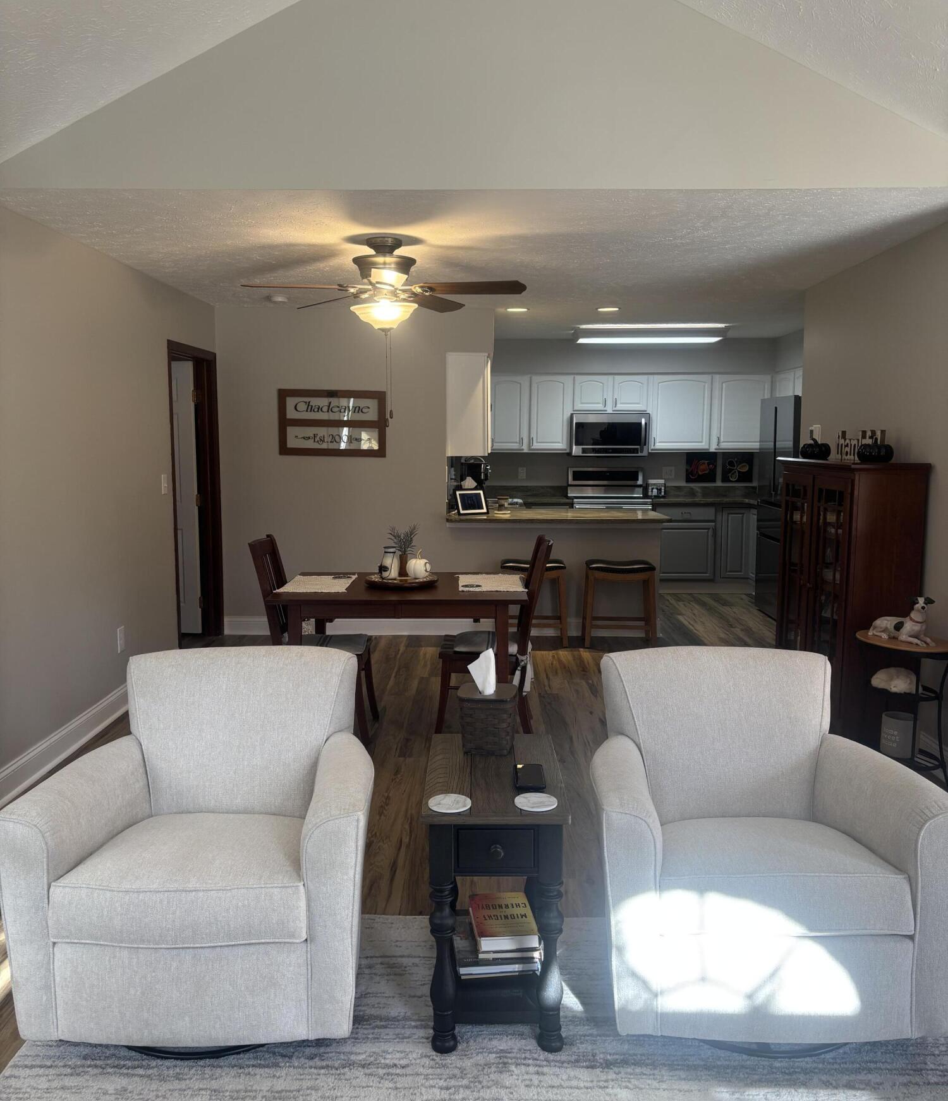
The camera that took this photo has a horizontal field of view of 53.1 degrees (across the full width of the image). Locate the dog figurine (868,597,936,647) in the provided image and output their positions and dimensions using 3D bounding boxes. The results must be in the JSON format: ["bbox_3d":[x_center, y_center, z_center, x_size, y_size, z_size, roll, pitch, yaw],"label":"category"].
[{"bbox_3d":[1.857,0.291,4.114,0.130,0.205,0.285,-6,9,-42],"label":"dog figurine"}]

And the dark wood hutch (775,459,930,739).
[{"bbox_3d":[1.902,0.229,4.963,0.370,1.380,1.150,0,7,1],"label":"dark wood hutch"}]

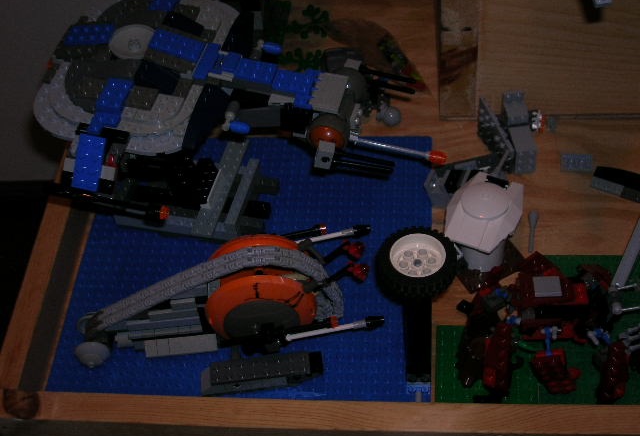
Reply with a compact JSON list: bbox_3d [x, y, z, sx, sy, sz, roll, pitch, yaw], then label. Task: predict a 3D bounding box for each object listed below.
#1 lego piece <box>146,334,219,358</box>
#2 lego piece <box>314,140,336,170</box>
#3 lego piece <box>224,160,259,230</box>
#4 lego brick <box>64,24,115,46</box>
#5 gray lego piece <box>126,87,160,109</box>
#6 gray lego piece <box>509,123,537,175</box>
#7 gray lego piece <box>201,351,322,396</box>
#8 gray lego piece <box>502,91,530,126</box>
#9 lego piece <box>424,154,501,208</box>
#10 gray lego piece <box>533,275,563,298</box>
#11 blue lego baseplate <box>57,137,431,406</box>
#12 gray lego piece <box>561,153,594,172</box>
[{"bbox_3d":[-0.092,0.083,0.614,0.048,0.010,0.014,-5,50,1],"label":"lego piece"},{"bbox_3d":[0.003,-0.038,0.565,0.010,0.016,0.008,13,53,4],"label":"lego piece"},{"bbox_3d":[-0.057,-0.019,0.691,0.008,0.004,0.064,7,52,11],"label":"lego piece"},{"bbox_3d":[-0.149,-0.120,0.605,0.032,0.005,0.016,1,52,18],"label":"lego brick"},{"bbox_3d":[-0.109,-0.073,0.569,0.016,0.005,0.016,9,52,12],"label":"gray lego piece"},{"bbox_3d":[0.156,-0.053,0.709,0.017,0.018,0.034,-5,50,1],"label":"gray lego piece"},{"bbox_3d":[-0.038,0.100,0.601,0.079,0.014,0.017,-7,50,0],"label":"gray lego piece"},{"bbox_3d":[0.144,-0.080,0.676,0.016,0.011,0.024,-5,50,1],"label":"gray lego piece"},{"bbox_3d":[0.105,-0.026,0.689,0.056,0.017,0.031,-13,51,-5],"label":"lego piece"},{"bbox_3d":[0.138,0.042,0.561,0.016,0.004,0.016,-1,39,5],"label":"gray lego piece"},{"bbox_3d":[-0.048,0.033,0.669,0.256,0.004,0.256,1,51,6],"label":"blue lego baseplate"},{"bbox_3d":[0.197,-0.042,0.710,0.024,0.005,0.016,2,51,7],"label":"gray lego piece"}]

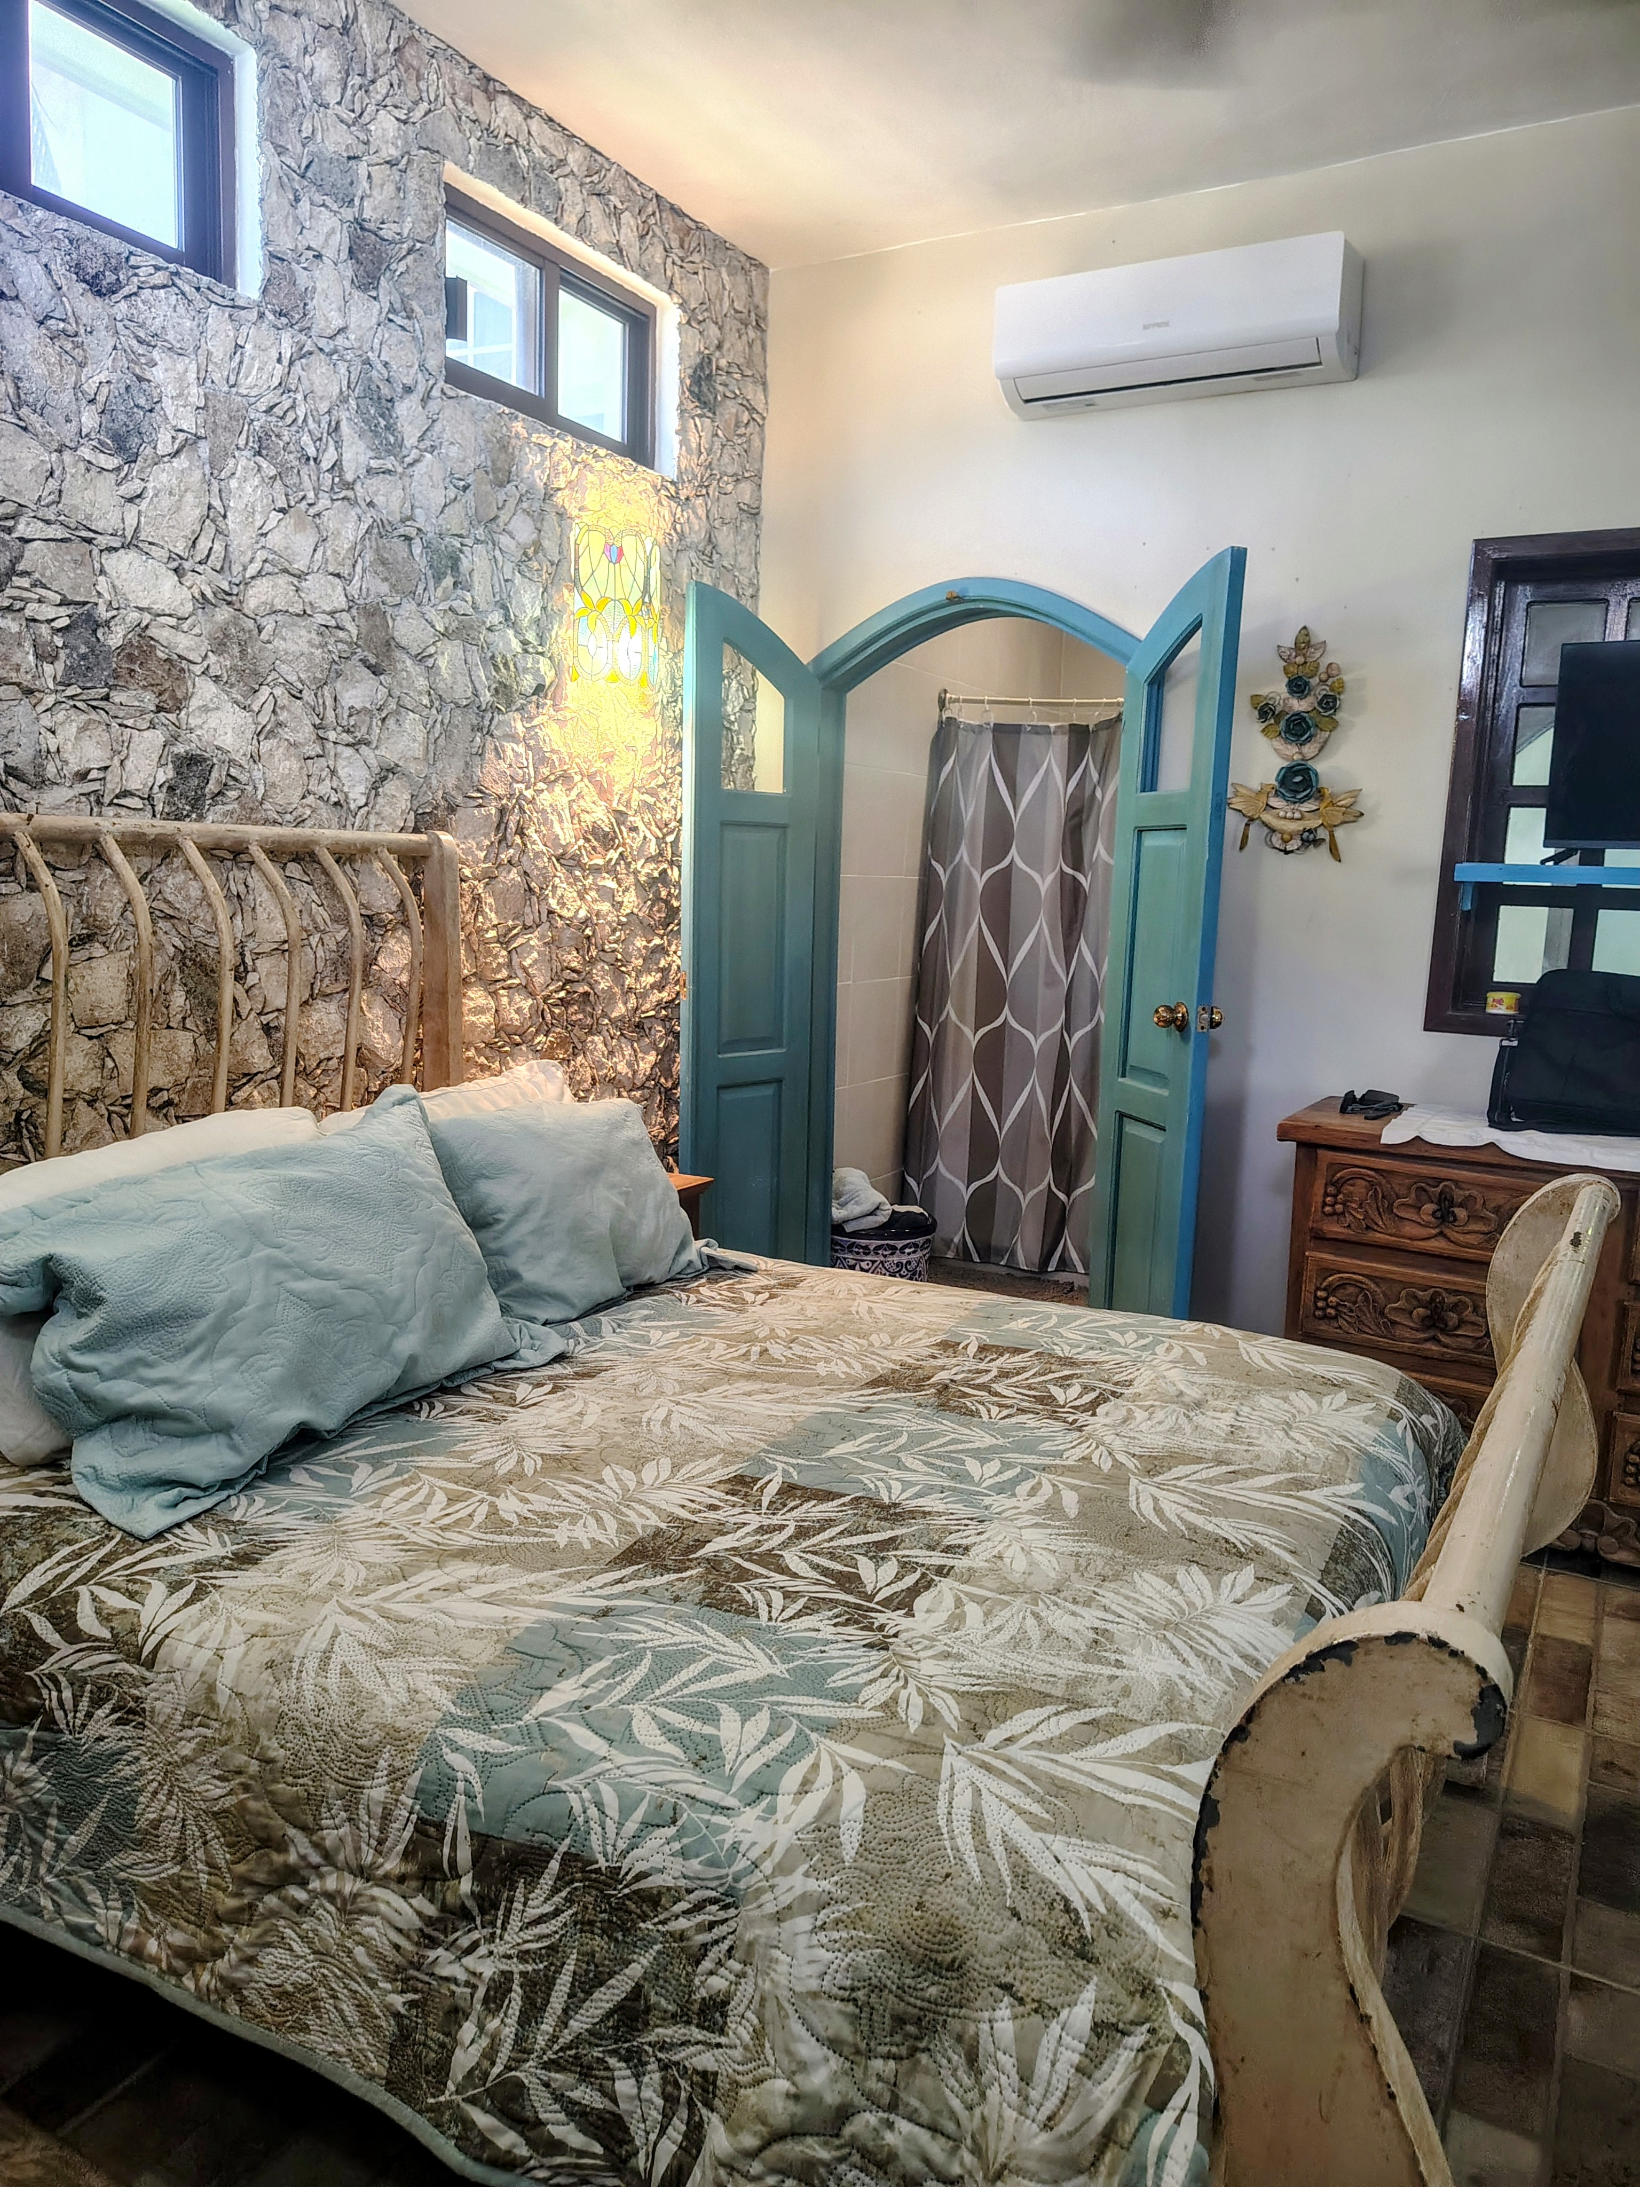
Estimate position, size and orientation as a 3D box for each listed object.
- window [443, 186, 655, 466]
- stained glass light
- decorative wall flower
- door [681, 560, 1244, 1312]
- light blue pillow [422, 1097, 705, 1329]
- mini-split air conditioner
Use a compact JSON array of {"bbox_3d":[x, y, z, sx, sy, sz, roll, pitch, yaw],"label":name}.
[{"bbox_3d":[-0.646,-1.748,3.554,0.080,0.420,0.810,6,10,28],"label":"window"},{"bbox_3d":[-0.459,-1.159,3.659,0.135,0.360,0.270,6,10,28],"label":"stained glass light"},{"bbox_3d":[1.134,-0.832,3.605,0.320,0.550,0.060,6,10,28],"label":"decorative wall flower"},{"bbox_3d":[0.363,-0.280,3.947,1.430,2.120,0.460,6,10,28],"label":"door"},{"bbox_3d":[-0.431,0.192,2.504,0.180,0.400,0.600,-36,-11,28],"label":"light blue pillow"},{"bbox_3d":[0.836,-1.780,3.556,0.800,0.245,0.220,6,10,28],"label":"mini-split air conditioner"}]

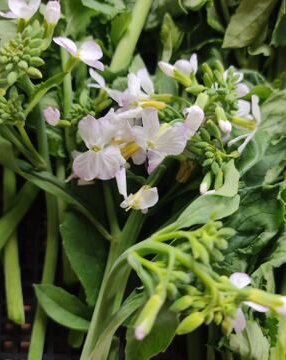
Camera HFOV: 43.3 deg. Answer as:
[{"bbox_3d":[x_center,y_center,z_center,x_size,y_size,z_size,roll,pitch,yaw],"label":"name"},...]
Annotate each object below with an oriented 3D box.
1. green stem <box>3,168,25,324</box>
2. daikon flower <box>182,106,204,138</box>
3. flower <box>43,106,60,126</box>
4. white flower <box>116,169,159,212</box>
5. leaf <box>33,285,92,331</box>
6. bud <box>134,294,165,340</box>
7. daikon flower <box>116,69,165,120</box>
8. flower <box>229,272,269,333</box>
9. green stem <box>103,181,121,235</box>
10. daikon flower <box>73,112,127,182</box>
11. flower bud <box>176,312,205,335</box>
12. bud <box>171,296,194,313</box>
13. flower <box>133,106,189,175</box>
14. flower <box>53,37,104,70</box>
[{"bbox_3d":[-0.096,0.050,0.270,0.012,0.012,0.116,-4,87,0],"label":"green stem"},{"bbox_3d":[0.026,-0.031,0.190,0.011,0.011,0.018,19,69,8],"label":"daikon flower"},{"bbox_3d":[-0.053,-0.037,0.210,0.009,0.008,0.012,-32,102,0],"label":"flower"},{"bbox_3d":[-0.004,0.006,0.197,0.022,0.021,0.018,57,47,-16],"label":"white flower"},{"bbox_3d":[-0.055,0.087,0.245,0.043,0.009,0.020,37,75,4],"label":"leaf"},{"bbox_3d":[0.003,0.065,0.170,0.008,0.008,0.023,27,81,0],"label":"bud"},{"bbox_3d":[-0.002,-0.047,0.200,0.024,0.015,0.027,-11,71,15],"label":"daikon flower"},{"bbox_3d":[0.051,0.058,0.172,0.018,0.027,0.017,0,15,-37],"label":"flower"},{"bbox_3d":[-0.019,0.017,0.225,0.007,0.007,0.036,-12,96,0],"label":"green stem"},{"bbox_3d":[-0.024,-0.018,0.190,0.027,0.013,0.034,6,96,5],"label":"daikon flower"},{"bbox_3d":[0.022,0.066,0.165,0.015,0.006,0.006,-35,90,-9],"label":"flower bud"},{"bbox_3d":[0.018,0.058,0.170,0.011,0.006,0.006,-31,90,-9],"label":"bud"},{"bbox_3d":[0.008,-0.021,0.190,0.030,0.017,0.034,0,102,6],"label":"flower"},{"bbox_3d":[-0.037,-0.072,0.205,0.028,0.020,0.020,10,52,-15],"label":"flower"}]

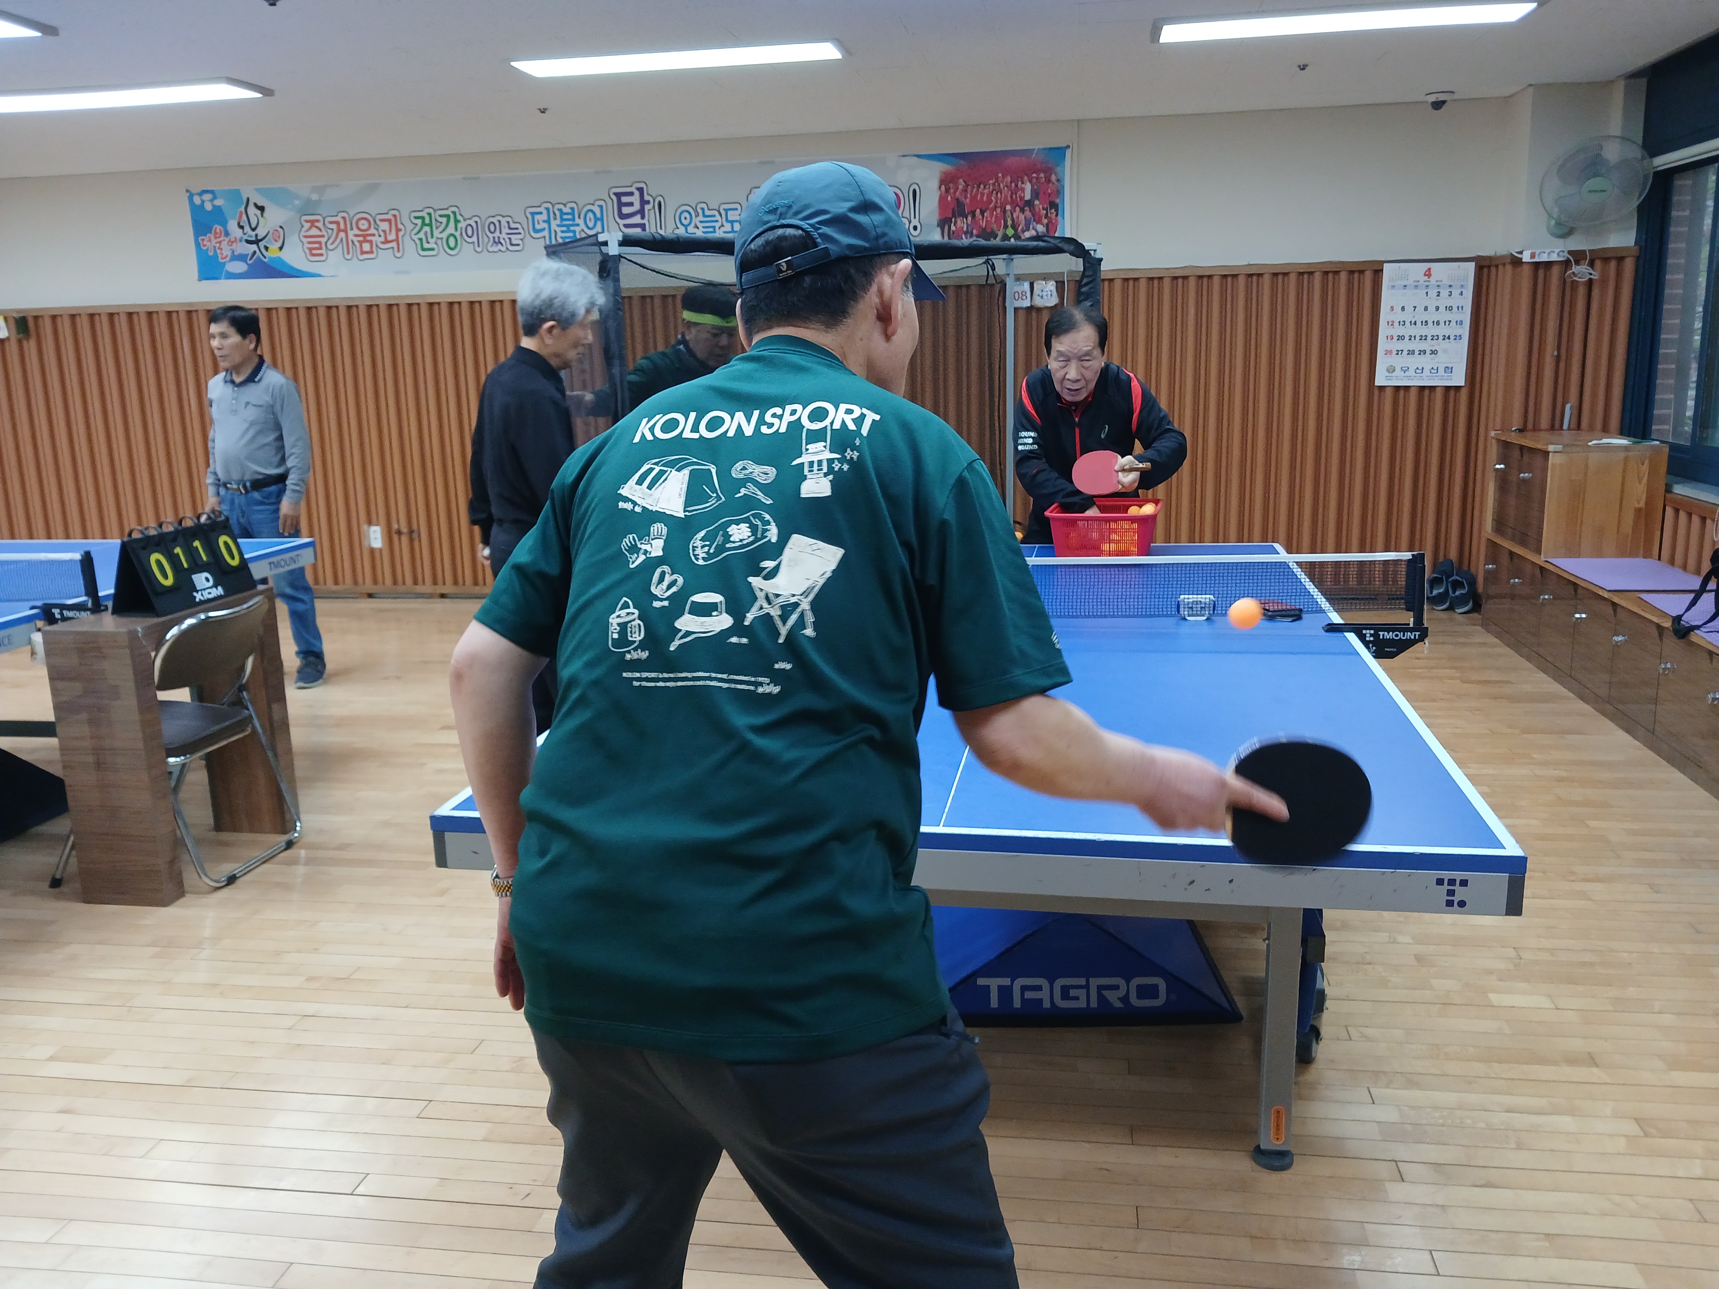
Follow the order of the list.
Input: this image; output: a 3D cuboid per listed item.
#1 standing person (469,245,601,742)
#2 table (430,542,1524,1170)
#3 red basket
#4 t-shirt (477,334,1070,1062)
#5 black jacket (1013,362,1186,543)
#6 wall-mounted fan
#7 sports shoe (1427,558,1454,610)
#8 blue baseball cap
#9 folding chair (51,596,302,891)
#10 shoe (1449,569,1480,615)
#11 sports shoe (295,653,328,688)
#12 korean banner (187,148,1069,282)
[{"bbox_3d":[-0.799,-0.172,3.601,0.360,1.667,0.480,-6,13,-20],"label":"standing person"},{"bbox_3d":[0.367,0.290,3.251,1.650,0.850,2.740,1,13,11],"label":"table"},{"bbox_3d":[0.779,-0.364,4.254,0.350,0.148,0.420,1,13,14],"label":"red basket"},{"bbox_3d":[-0.069,0.046,1.498,0.600,0.730,0.380,0,1,8],"label":"t-shirt"},{"bbox_3d":[0.805,-0.651,4.507,0.580,0.640,0.460,1,23,10],"label":"black jacket"},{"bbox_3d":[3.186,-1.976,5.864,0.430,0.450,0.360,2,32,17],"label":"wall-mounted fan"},{"bbox_3d":[3.073,-0.334,7.062,0.105,0.110,0.285,5,55,28],"label":"sports shoe"},{"bbox_3d":[-0.019,-0.429,1.393,0.180,0.148,0.270,-4,6,27],"label":"blue baseball cap"},{"bbox_3d":[-2.002,0.261,3.902,0.490,0.755,0.470,0,13,8],"label":"folding chair"},{"bbox_3d":[3.135,-0.298,6.958,0.105,0.110,0.285,6,46,32],"label":"shoe"},{"bbox_3d":[-2.500,0.115,6.127,0.105,0.110,0.275,-4,13,-8],"label":"sports shoe"},{"bbox_3d":[-1.407,-2.376,7.470,5.060,0.515,0.020,0,13,9],"label":"korean banner"}]

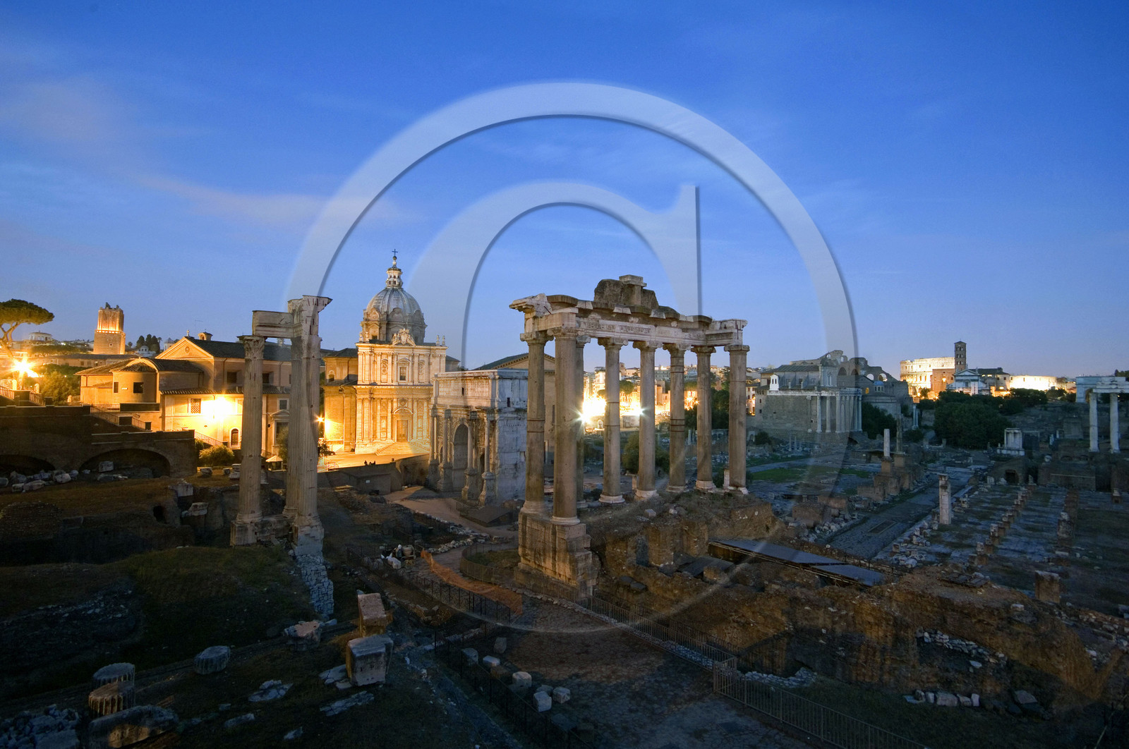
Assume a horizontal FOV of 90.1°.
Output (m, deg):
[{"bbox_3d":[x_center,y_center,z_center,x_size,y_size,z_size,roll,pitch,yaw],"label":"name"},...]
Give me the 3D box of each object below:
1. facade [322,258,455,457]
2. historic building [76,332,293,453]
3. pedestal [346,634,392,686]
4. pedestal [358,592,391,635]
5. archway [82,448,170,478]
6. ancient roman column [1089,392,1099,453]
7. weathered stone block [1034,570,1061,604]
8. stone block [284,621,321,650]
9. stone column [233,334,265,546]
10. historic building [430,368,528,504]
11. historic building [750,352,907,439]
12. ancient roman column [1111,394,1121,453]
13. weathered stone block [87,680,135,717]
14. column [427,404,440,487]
[{"bbox_3d":[-42.970,-6.124,138.200,29.000,47.500,36.000,1,-2,-25],"label":"facade"},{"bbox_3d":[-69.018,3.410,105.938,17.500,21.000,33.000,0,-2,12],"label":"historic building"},{"bbox_3d":[-8.725,12.705,25.222,1.800,1.320,1.650,1,-2,-22],"label":"pedestal"},{"bbox_3d":[-10.742,13.455,31.319,1.220,1.150,2.600,1,-2,-23],"label":"pedestal"},{"bbox_3d":[-51.758,10.456,66.500,1.800,2.950,8.300,-1,-2,43],"label":"archway"},{"bbox_3d":[132.108,11.976,140.544,1.800,14.600,1.800,-1,-3,43],"label":"ancient roman column"},{"bbox_3d":[40.257,17.757,47.000,1.450,2.100,1.350,-1,-2,37],"label":"weathered stone block"},{"bbox_3d":[-13.452,13.429,29.000,1.450,0.750,1.350,2,-2,-43],"label":"stone block"},{"bbox_3d":[-25.117,5.092,44.974,1.750,16.400,1.750,2,-2,-40],"label":"stone column"},{"bbox_3d":[-15.151,10.131,103.970,11.300,21.500,23.600,2,-2,-39],"label":"historic building"},{"bbox_3d":[118.965,7.224,254.914,62.000,36.500,42.000,2,-2,-39],"label":"historic building"},{"bbox_3d":[134.668,11.813,137.840,1.800,14.400,1.800,-1,-3,43],"label":"ancient roman column"},{"bbox_3d":[-18.379,13.148,22.900,1.450,0.800,1.450,1,-2,-38],"label":"weathered stone block"},{"bbox_3d":[-25.368,13.598,108.480,2.000,15.200,1.900,2,-2,-39],"label":"column"}]

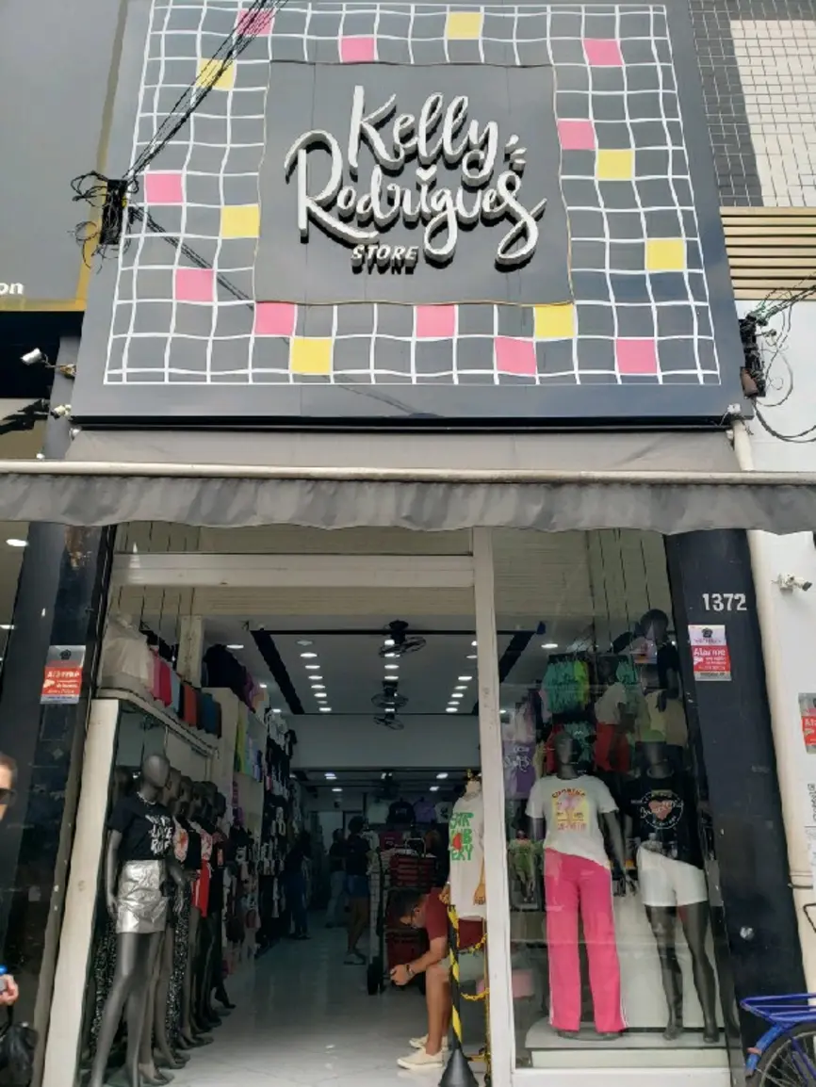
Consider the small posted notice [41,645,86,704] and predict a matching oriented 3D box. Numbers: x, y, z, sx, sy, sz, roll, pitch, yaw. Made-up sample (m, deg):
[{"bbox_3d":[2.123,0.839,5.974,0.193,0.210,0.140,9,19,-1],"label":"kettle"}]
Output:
[{"bbox_3d":[-1.936,0.738,4.598,0.210,0.325,0.010,0,-20,-1],"label":"small posted notice"}]

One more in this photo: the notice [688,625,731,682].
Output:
[{"bbox_3d":[1.753,0.635,4.738,0.210,0.325,0.010,0,-20,-1],"label":"notice"}]

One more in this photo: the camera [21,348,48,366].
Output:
[{"bbox_3d":[-2.308,-1.149,5.046,0.150,0.070,0.065,-23,-16,-12],"label":"camera"}]

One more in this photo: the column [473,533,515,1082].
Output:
[{"bbox_3d":[0.486,1.369,4.763,0.116,3.165,0.110,0,-20,-1],"label":"column"}]

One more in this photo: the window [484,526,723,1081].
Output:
[{"bbox_3d":[1.104,1.315,4.790,1.133,3.045,0.100,0,-20,-1],"label":"window"}]

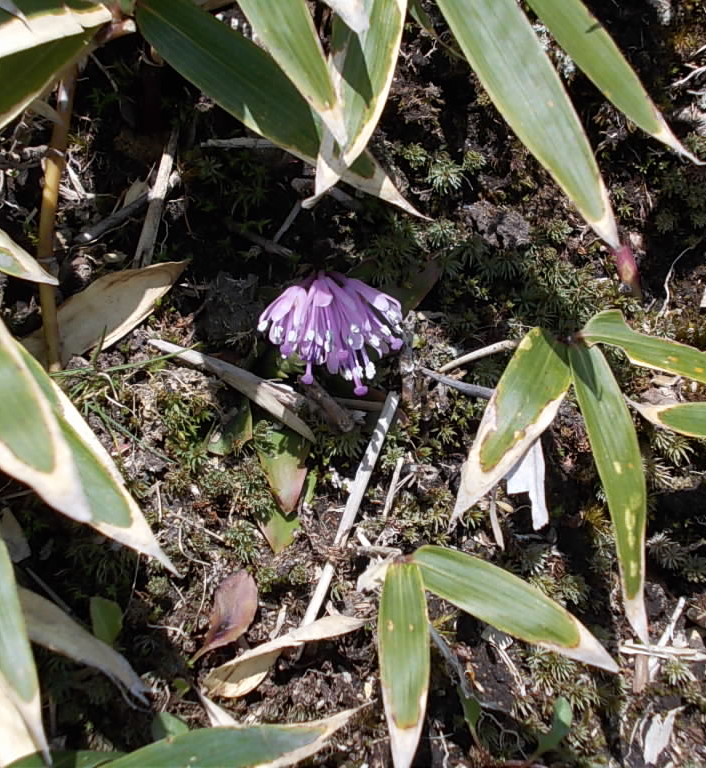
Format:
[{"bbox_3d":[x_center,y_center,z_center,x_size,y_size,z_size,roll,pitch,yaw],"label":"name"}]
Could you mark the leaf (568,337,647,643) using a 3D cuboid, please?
[{"bbox_3d":[0.078,0.033,0.639,0.019,0.014,0.097,-8,70,-5],"label":"leaf"}]

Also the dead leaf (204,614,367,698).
[{"bbox_3d":[-0.022,0.091,0.703,0.059,0.011,0.014,-23,63,-5],"label":"dead leaf"}]

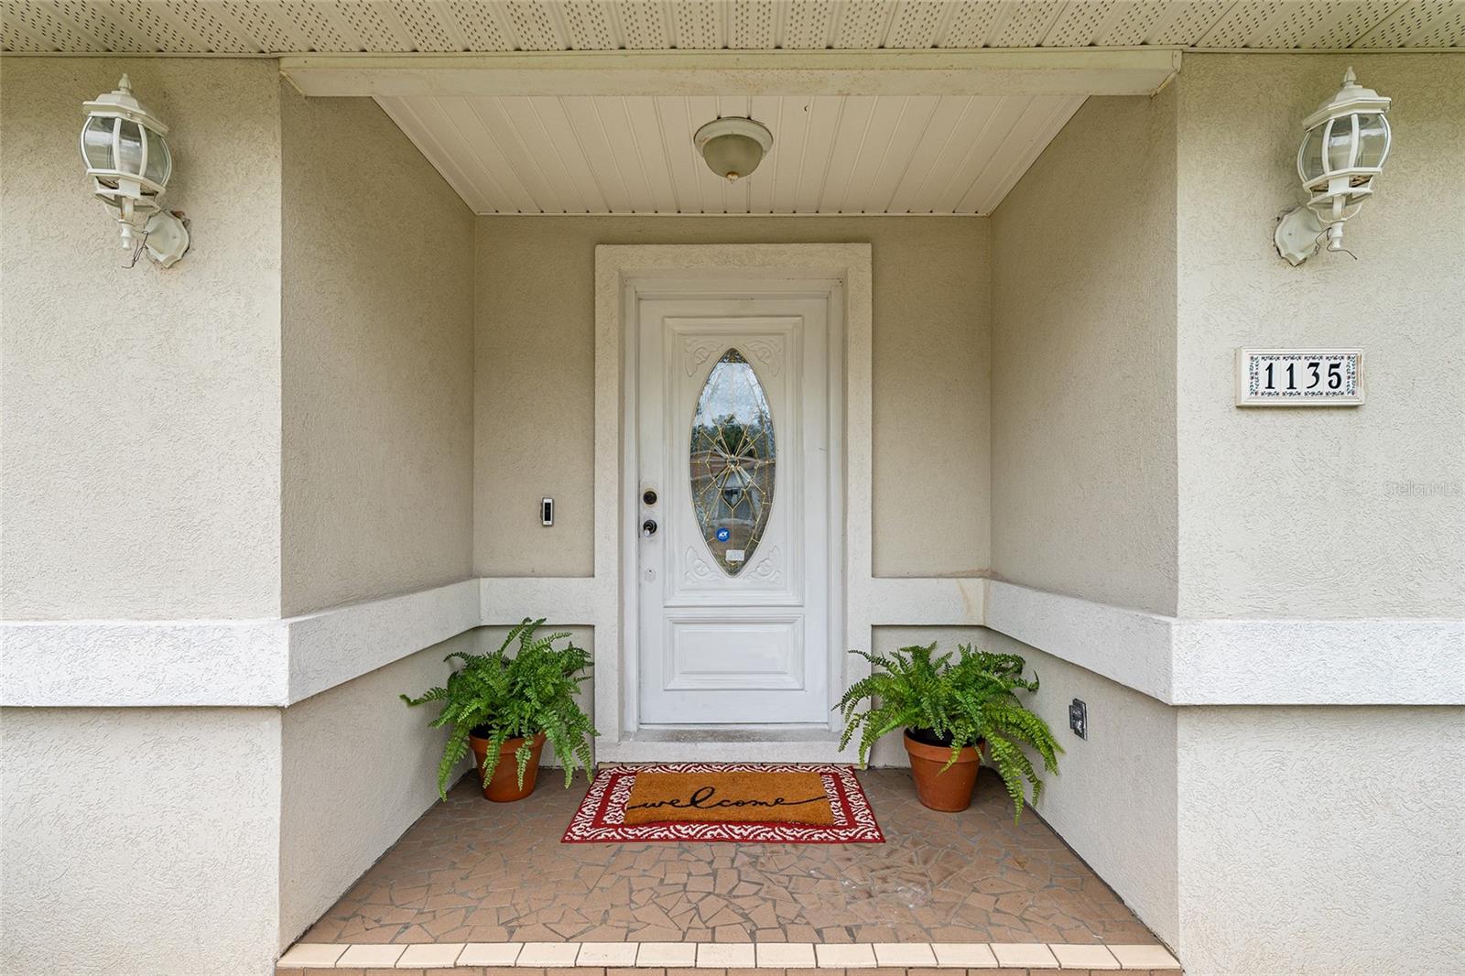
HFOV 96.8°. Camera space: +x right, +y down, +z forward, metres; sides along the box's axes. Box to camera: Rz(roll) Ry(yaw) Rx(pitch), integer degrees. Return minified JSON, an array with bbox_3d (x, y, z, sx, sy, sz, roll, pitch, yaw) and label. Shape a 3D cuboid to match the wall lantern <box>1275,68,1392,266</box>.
[{"bbox_3d":[1.453,-0.783,1.568,0.163,0.423,0.212,0,-1,0],"label":"wall lantern"}]

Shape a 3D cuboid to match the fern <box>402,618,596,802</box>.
[{"bbox_3d":[-0.847,0.892,2.581,0.630,0.699,0.591,0,-1,0],"label":"fern"}]

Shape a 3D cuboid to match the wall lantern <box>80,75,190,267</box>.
[{"bbox_3d":[-1.450,-0.778,1.573,0.163,0.419,0.202,0,-1,0],"label":"wall lantern"}]

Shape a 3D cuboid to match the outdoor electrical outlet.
[{"bbox_3d":[1.129,0.757,2.128,0.029,0.118,0.073,0,-1,0],"label":"outdoor electrical outlet"}]

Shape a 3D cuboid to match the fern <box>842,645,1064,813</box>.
[{"bbox_3d":[0.773,0.928,2.531,0.719,0.621,0.621,0,-1,0],"label":"fern"}]

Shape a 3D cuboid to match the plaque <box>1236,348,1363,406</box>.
[{"bbox_3d":[1.453,-0.283,1.663,0.315,0.145,0.022,0,-1,0],"label":"plaque"}]

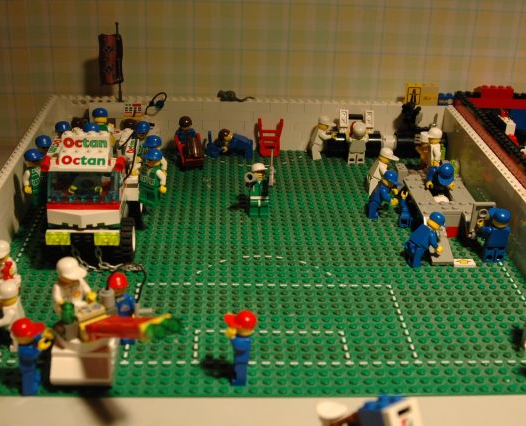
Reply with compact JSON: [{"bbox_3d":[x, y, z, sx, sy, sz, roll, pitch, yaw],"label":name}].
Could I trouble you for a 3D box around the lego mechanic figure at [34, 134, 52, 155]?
[{"bbox_3d":[-0.162,-0.039,0.619,0.017,0.042,0.024,12,27,19],"label":"lego mechanic figure"}]

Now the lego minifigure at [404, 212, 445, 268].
[{"bbox_3d":[0.115,0.019,0.580,0.029,0.037,0.021,-9,28,-23],"label":"lego minifigure"}]

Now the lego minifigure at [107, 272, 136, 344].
[{"bbox_3d":[-0.085,0.057,0.472,0.024,0.042,0.017,13,27,21],"label":"lego minifigure"}]

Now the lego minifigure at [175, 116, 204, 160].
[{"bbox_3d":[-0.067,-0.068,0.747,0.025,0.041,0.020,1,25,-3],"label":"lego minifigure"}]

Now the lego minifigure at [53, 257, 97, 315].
[{"bbox_3d":[-0.114,0.048,0.489,0.024,0.043,0.018,-18,31,-37],"label":"lego minifigure"}]

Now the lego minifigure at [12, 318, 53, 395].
[{"bbox_3d":[-0.120,0.075,0.429,0.018,0.042,0.022,-2,25,-10],"label":"lego minifigure"}]

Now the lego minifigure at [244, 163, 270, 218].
[{"bbox_3d":[-0.004,-0.017,0.641,0.023,0.043,0.016,-1,25,-7],"label":"lego minifigure"}]

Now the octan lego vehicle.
[{"bbox_3d":[-0.122,-0.025,0.591,0.062,0.091,0.128,1,25,-3],"label":"octan lego vehicle"}]

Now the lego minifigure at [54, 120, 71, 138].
[{"bbox_3d":[-0.174,-0.058,0.715,0.015,0.043,0.022,14,28,24],"label":"lego minifigure"}]

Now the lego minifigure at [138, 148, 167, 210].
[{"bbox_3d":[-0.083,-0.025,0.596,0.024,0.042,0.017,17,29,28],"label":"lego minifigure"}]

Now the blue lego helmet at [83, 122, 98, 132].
[{"bbox_3d":[-0.128,-0.061,0.603,0.011,0.009,0.016,9,26,15],"label":"blue lego helmet"}]

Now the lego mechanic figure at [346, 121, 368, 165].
[{"bbox_3d":[0.087,-0.067,0.761,0.022,0.042,0.018,1,24,-1],"label":"lego mechanic figure"}]

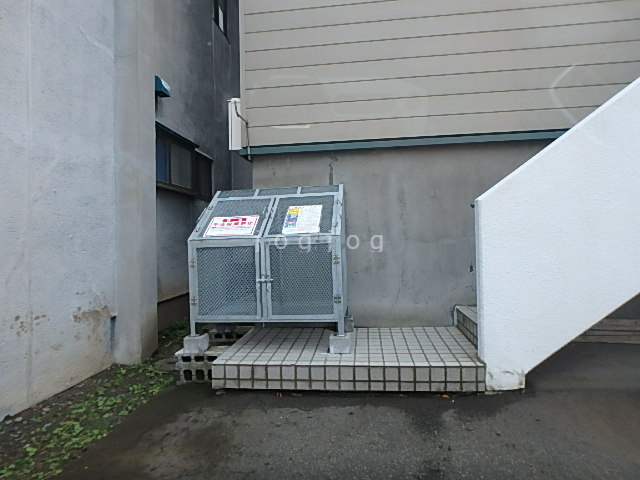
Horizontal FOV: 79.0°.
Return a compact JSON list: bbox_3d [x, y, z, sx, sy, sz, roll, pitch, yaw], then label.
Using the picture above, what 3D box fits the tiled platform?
[{"bbox_3d":[0.244,0.994,3.391,1.993,0.181,1.134,-2,1,7],"label":"tiled platform"}]

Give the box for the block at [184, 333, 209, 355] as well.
[{"bbox_3d":[-1.061,0.879,3.348,0.160,0.142,0.160,-2,1,7],"label":"block"}]

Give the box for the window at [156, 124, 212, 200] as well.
[{"bbox_3d":[-1.875,-0.997,5.414,0.090,0.721,1.891,-2,1,7],"label":"window"}]

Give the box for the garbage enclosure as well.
[{"bbox_3d":[-0.430,0.136,3.600,1.306,1.322,0.713,-2,0,6],"label":"garbage enclosure"}]

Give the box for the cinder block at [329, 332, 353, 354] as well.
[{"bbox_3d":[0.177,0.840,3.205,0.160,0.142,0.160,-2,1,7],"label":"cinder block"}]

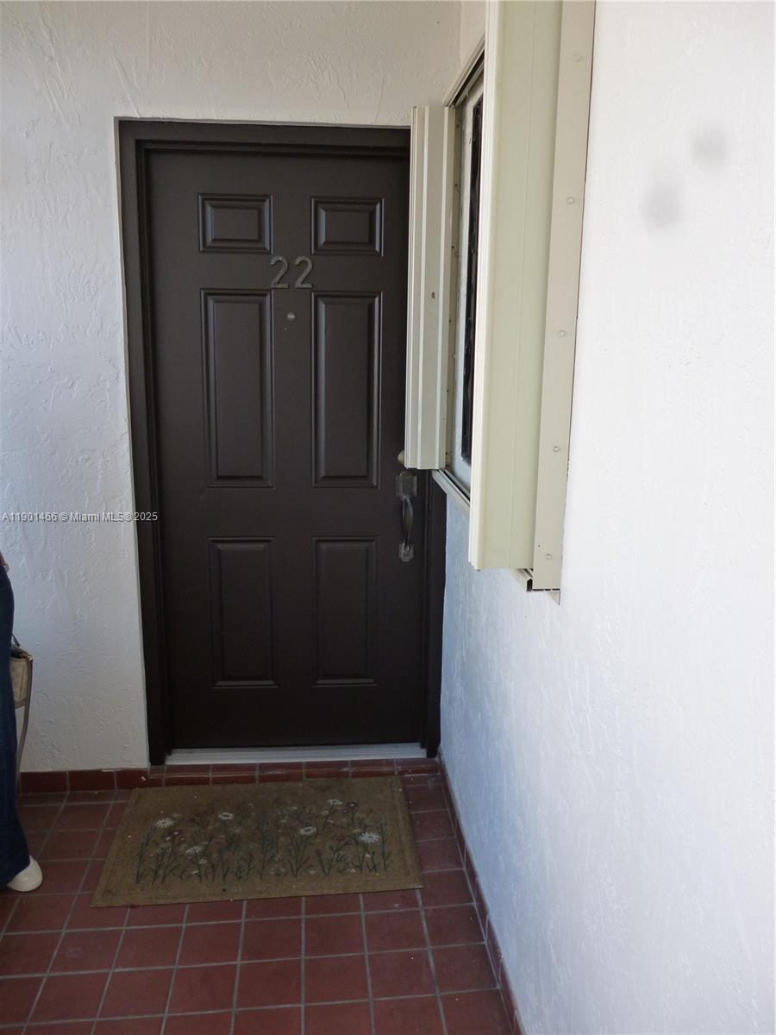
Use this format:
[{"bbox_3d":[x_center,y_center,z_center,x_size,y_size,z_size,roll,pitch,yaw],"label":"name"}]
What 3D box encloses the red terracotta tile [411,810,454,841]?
[{"bbox_3d":[0.128,0.992,2.682,0.155,0.013,0.144,-1,13,-6],"label":"red terracotta tile"}]

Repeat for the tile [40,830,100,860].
[{"bbox_3d":[-0.974,1.010,2.566,0.150,0.013,0.150,-1,12,-6],"label":"tile"}]

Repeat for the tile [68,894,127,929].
[{"bbox_3d":[-0.780,1.071,2.276,0.149,0.012,0.149,-1,12,-6],"label":"tile"}]

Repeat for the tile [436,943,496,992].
[{"bbox_3d":[0.186,1.125,2.079,0.149,0.012,0.149,-1,12,-6],"label":"tile"}]

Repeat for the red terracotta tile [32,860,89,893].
[{"bbox_3d":[-0.954,1.042,2.413,0.148,0.013,0.145,-1,13,-6],"label":"red terracotta tile"}]

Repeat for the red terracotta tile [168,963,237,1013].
[{"bbox_3d":[-0.441,1.134,2.008,0.150,0.013,0.150,-1,12,-6],"label":"red terracotta tile"}]

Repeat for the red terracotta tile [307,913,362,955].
[{"bbox_3d":[-0.142,1.097,2.191,0.149,0.012,0.149,-1,12,-6],"label":"red terracotta tile"}]

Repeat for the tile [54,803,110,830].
[{"bbox_3d":[-0.993,0.978,2.718,0.150,0.013,0.150,-1,12,-6],"label":"tile"}]

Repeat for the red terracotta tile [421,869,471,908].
[{"bbox_3d":[0.157,1.062,2.388,0.150,0.013,0.150,-1,12,-6],"label":"red terracotta tile"}]

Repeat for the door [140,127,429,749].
[{"bbox_3d":[-0.310,-0.155,2.781,1.020,2.110,0.140,-1,12,-6],"label":"door"}]

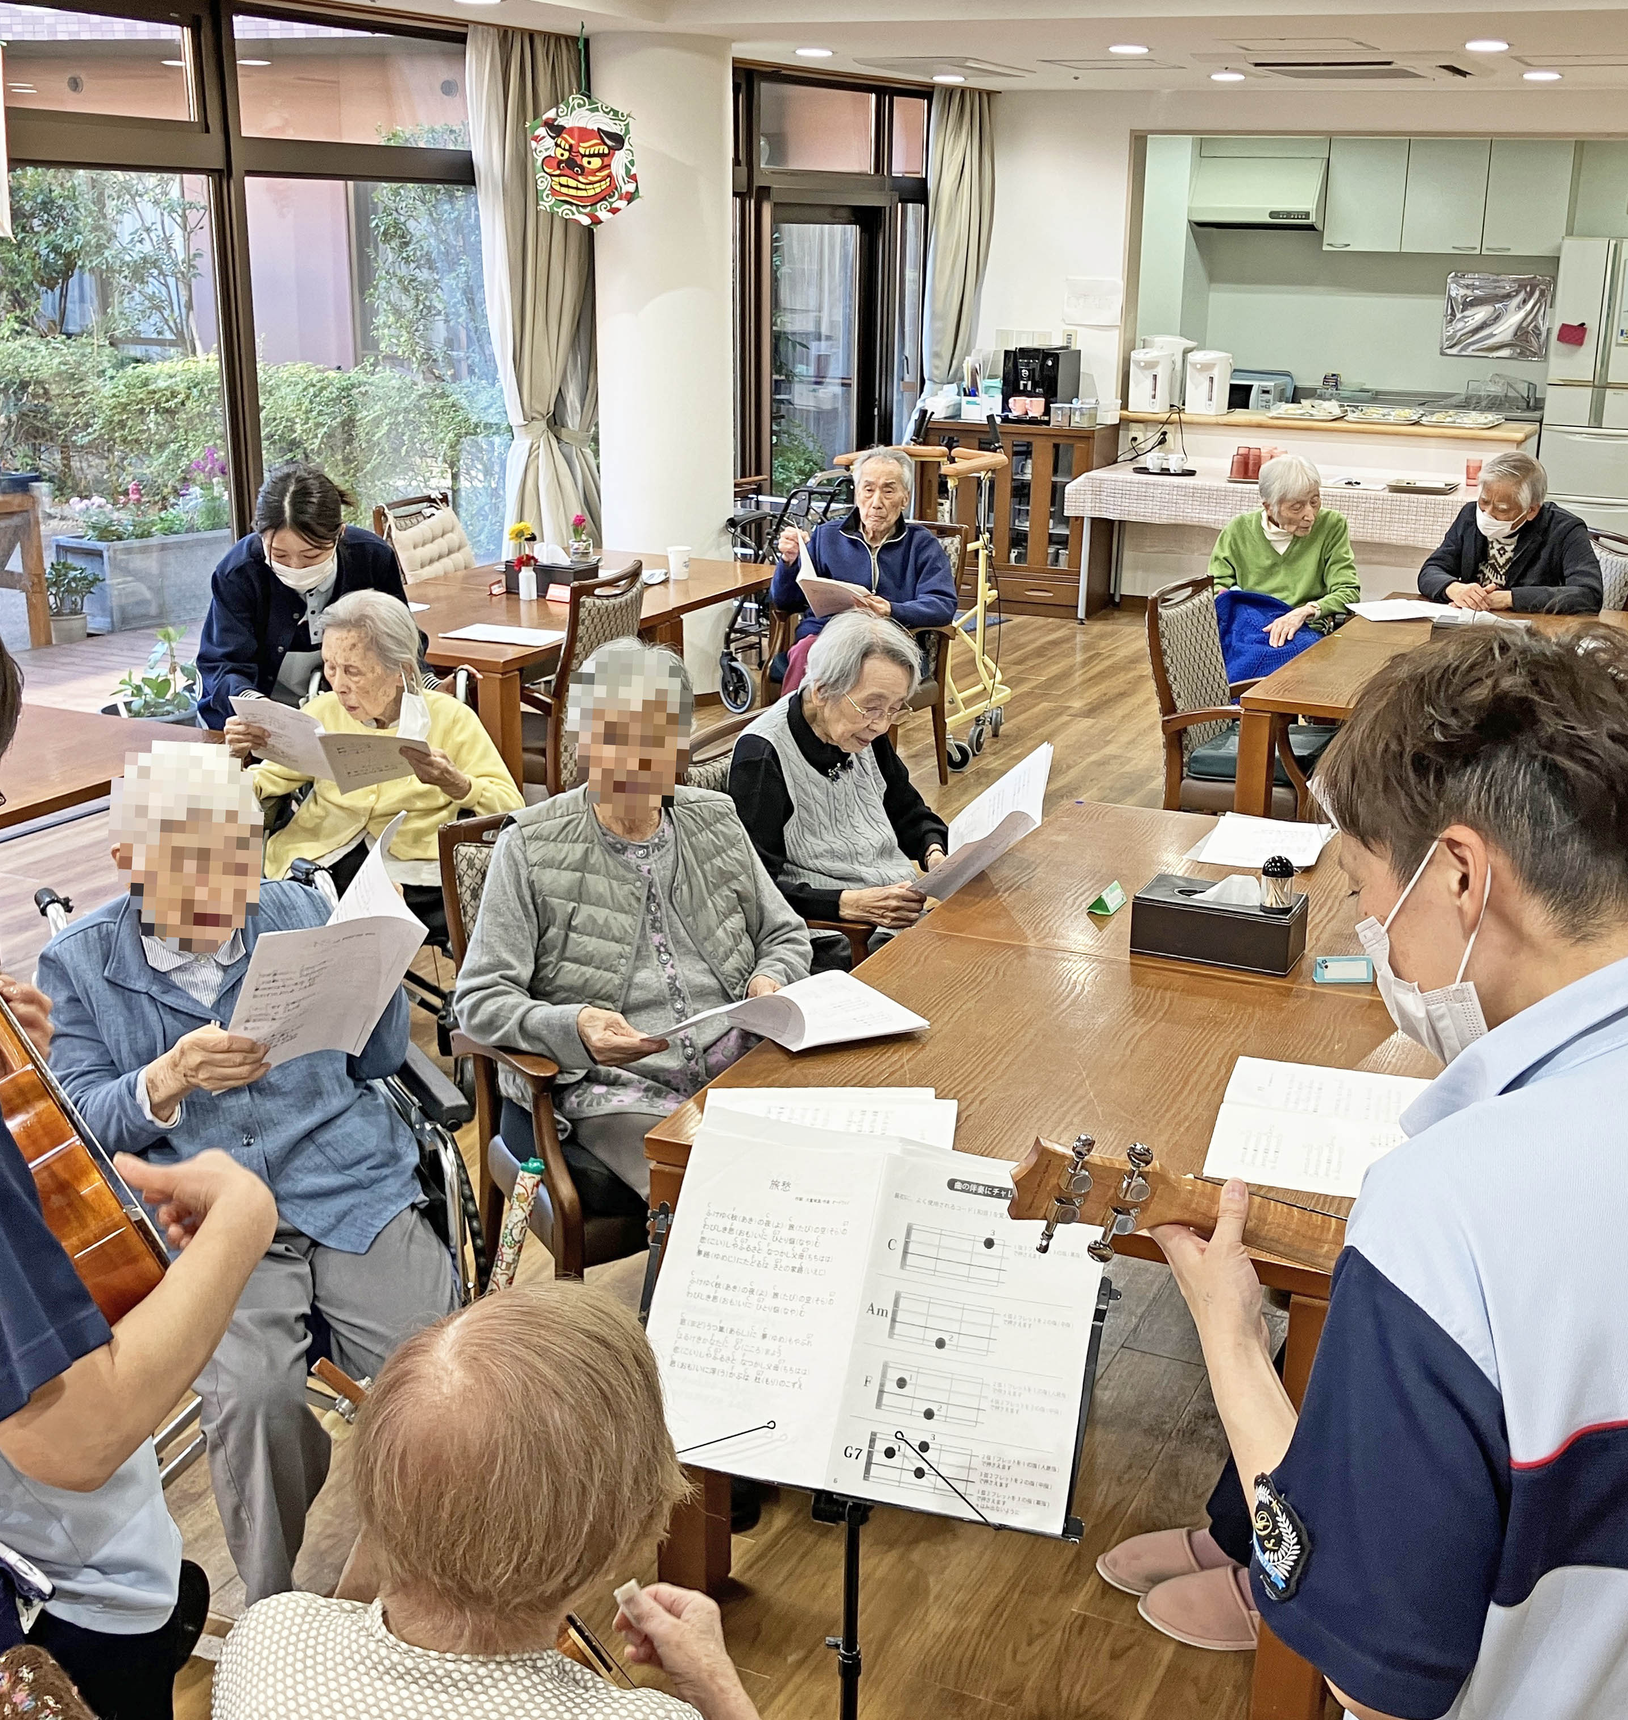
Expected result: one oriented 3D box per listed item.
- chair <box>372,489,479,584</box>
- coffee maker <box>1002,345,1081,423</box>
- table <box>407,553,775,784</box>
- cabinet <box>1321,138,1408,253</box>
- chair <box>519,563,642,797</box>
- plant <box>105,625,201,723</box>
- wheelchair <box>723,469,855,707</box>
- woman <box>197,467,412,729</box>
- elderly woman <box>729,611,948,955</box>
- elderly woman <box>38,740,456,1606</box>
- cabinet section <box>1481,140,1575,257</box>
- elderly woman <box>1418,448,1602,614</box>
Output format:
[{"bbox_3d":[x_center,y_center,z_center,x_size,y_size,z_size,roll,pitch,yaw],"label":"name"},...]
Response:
[{"bbox_3d":[-1.266,-0.893,7.018,0.600,0.880,0.550,9,20,24],"label":"chair"},{"bbox_3d":[1.177,-2.414,9.462,0.265,0.367,0.412,10,20,25],"label":"coffee maker"},{"bbox_3d":[-0.941,-0.551,6.300,0.960,0.700,1.810,10,20,25],"label":"table"},{"bbox_3d":[3.230,-3.863,10.753,0.440,0.660,0.360,10,20,25],"label":"cabinet"},{"bbox_3d":[-0.831,-0.460,5.696,0.580,0.880,0.540,9,20,24],"label":"chair"},{"bbox_3d":[-2.229,-0.507,6.290,0.380,0.580,0.380,9,20,24],"label":"plant"},{"bbox_3d":[-0.036,-1.112,7.722,0.860,0.910,0.560,-5,19,-17],"label":"wheelchair"},{"bbox_3d":[-1.160,-0.294,4.434,0.520,1.340,0.750,-3,18,-11],"label":"woman"},{"bbox_3d":[0.067,0.114,3.471,0.750,1.160,0.500,17,24,41],"label":"elderly woman"},{"bbox_3d":[-0.785,0.387,2.510,0.550,1.150,0.720,-7,19,-22],"label":"elderly woman"},{"bbox_3d":[4.109,-3.800,10.583,0.440,0.680,0.370,9,20,22],"label":"cabinet section"},{"bbox_3d":[2.319,-0.802,6.378,0.600,1.190,0.780,16,24,39],"label":"elderly woman"}]

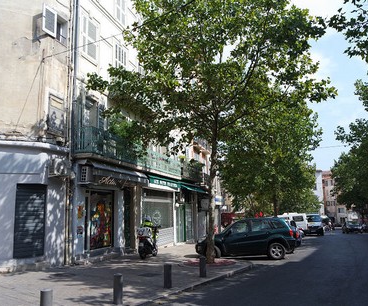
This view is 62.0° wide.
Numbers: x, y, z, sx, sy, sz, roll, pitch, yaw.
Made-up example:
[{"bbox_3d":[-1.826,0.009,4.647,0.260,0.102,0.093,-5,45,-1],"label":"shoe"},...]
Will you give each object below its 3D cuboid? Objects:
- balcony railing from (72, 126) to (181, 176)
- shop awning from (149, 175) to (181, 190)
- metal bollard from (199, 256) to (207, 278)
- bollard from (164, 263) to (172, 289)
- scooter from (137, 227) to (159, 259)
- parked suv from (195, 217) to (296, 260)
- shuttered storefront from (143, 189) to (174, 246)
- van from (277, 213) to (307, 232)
[{"bbox_3d":[-2.040,0.281,14.683,0.750,0.970,8.475,-6,-11,20],"label":"balcony railing"},{"bbox_3d":[-1.150,1.770,17.264,0.450,0.620,4.187,-6,-11,20],"label":"shop awning"},{"bbox_3d":[0.512,3.106,8.363,0.170,0.520,0.170,-6,-11,20],"label":"metal bollard"},{"bbox_3d":[-0.363,2.861,7.177,0.170,0.520,0.170,-6,-11,20],"label":"bollard"},{"bbox_3d":[-1.467,3.773,13.046,0.700,1.180,1.800,-6,-12,23],"label":"scooter"},{"bbox_3d":[2.844,3.810,13.955,4.200,1.680,1.750,-6,-11,20],"label":"parked suv"},{"bbox_3d":[-1.323,3.583,16.953,0.200,3.063,4.085,-6,-11,20],"label":"shuttered storefront"},{"bbox_3d":[10.014,7.149,31.303,4.600,2.100,1.900,-6,-11,20],"label":"van"}]

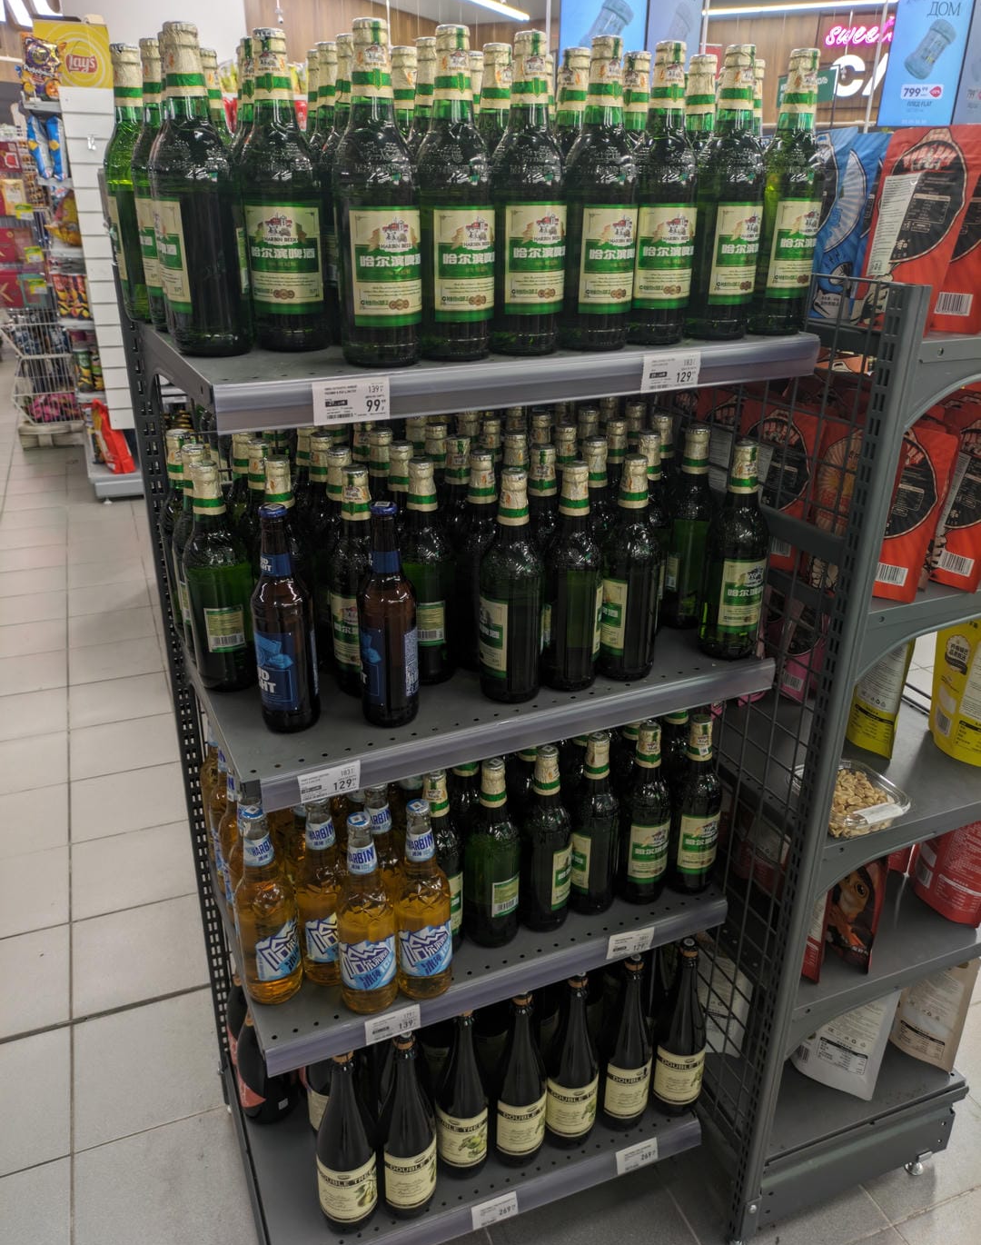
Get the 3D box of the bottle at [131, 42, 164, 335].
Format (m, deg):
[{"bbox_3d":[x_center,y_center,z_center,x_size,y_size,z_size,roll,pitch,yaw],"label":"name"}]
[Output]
[{"bbox_3d":[-0.322,-0.432,0.953,0.068,0.271,0.068,19,31,36],"label":"bottle"}]

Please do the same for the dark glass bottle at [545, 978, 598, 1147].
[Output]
[{"bbox_3d":[0.127,0.659,1.443,0.081,0.316,0.081,1,23,0],"label":"dark glass bottle"}]

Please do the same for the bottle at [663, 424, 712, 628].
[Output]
[{"bbox_3d":[0.262,-0.125,1.252,0.072,0.271,0.072,-7,26,-16],"label":"bottle"}]

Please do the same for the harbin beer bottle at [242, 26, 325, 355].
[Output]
[{"bbox_3d":[-0.198,-0.400,0.893,0.073,0.273,0.073,-4,25,-11],"label":"harbin beer bottle"}]

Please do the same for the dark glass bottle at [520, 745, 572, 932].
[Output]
[{"bbox_3d":[0.075,0.288,1.272,0.073,0.277,0.073,1,23,0],"label":"dark glass bottle"}]

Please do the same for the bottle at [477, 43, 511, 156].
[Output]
[{"bbox_3d":[0.007,-0.430,0.962,0.068,0.271,0.068,-19,31,-36],"label":"bottle"}]

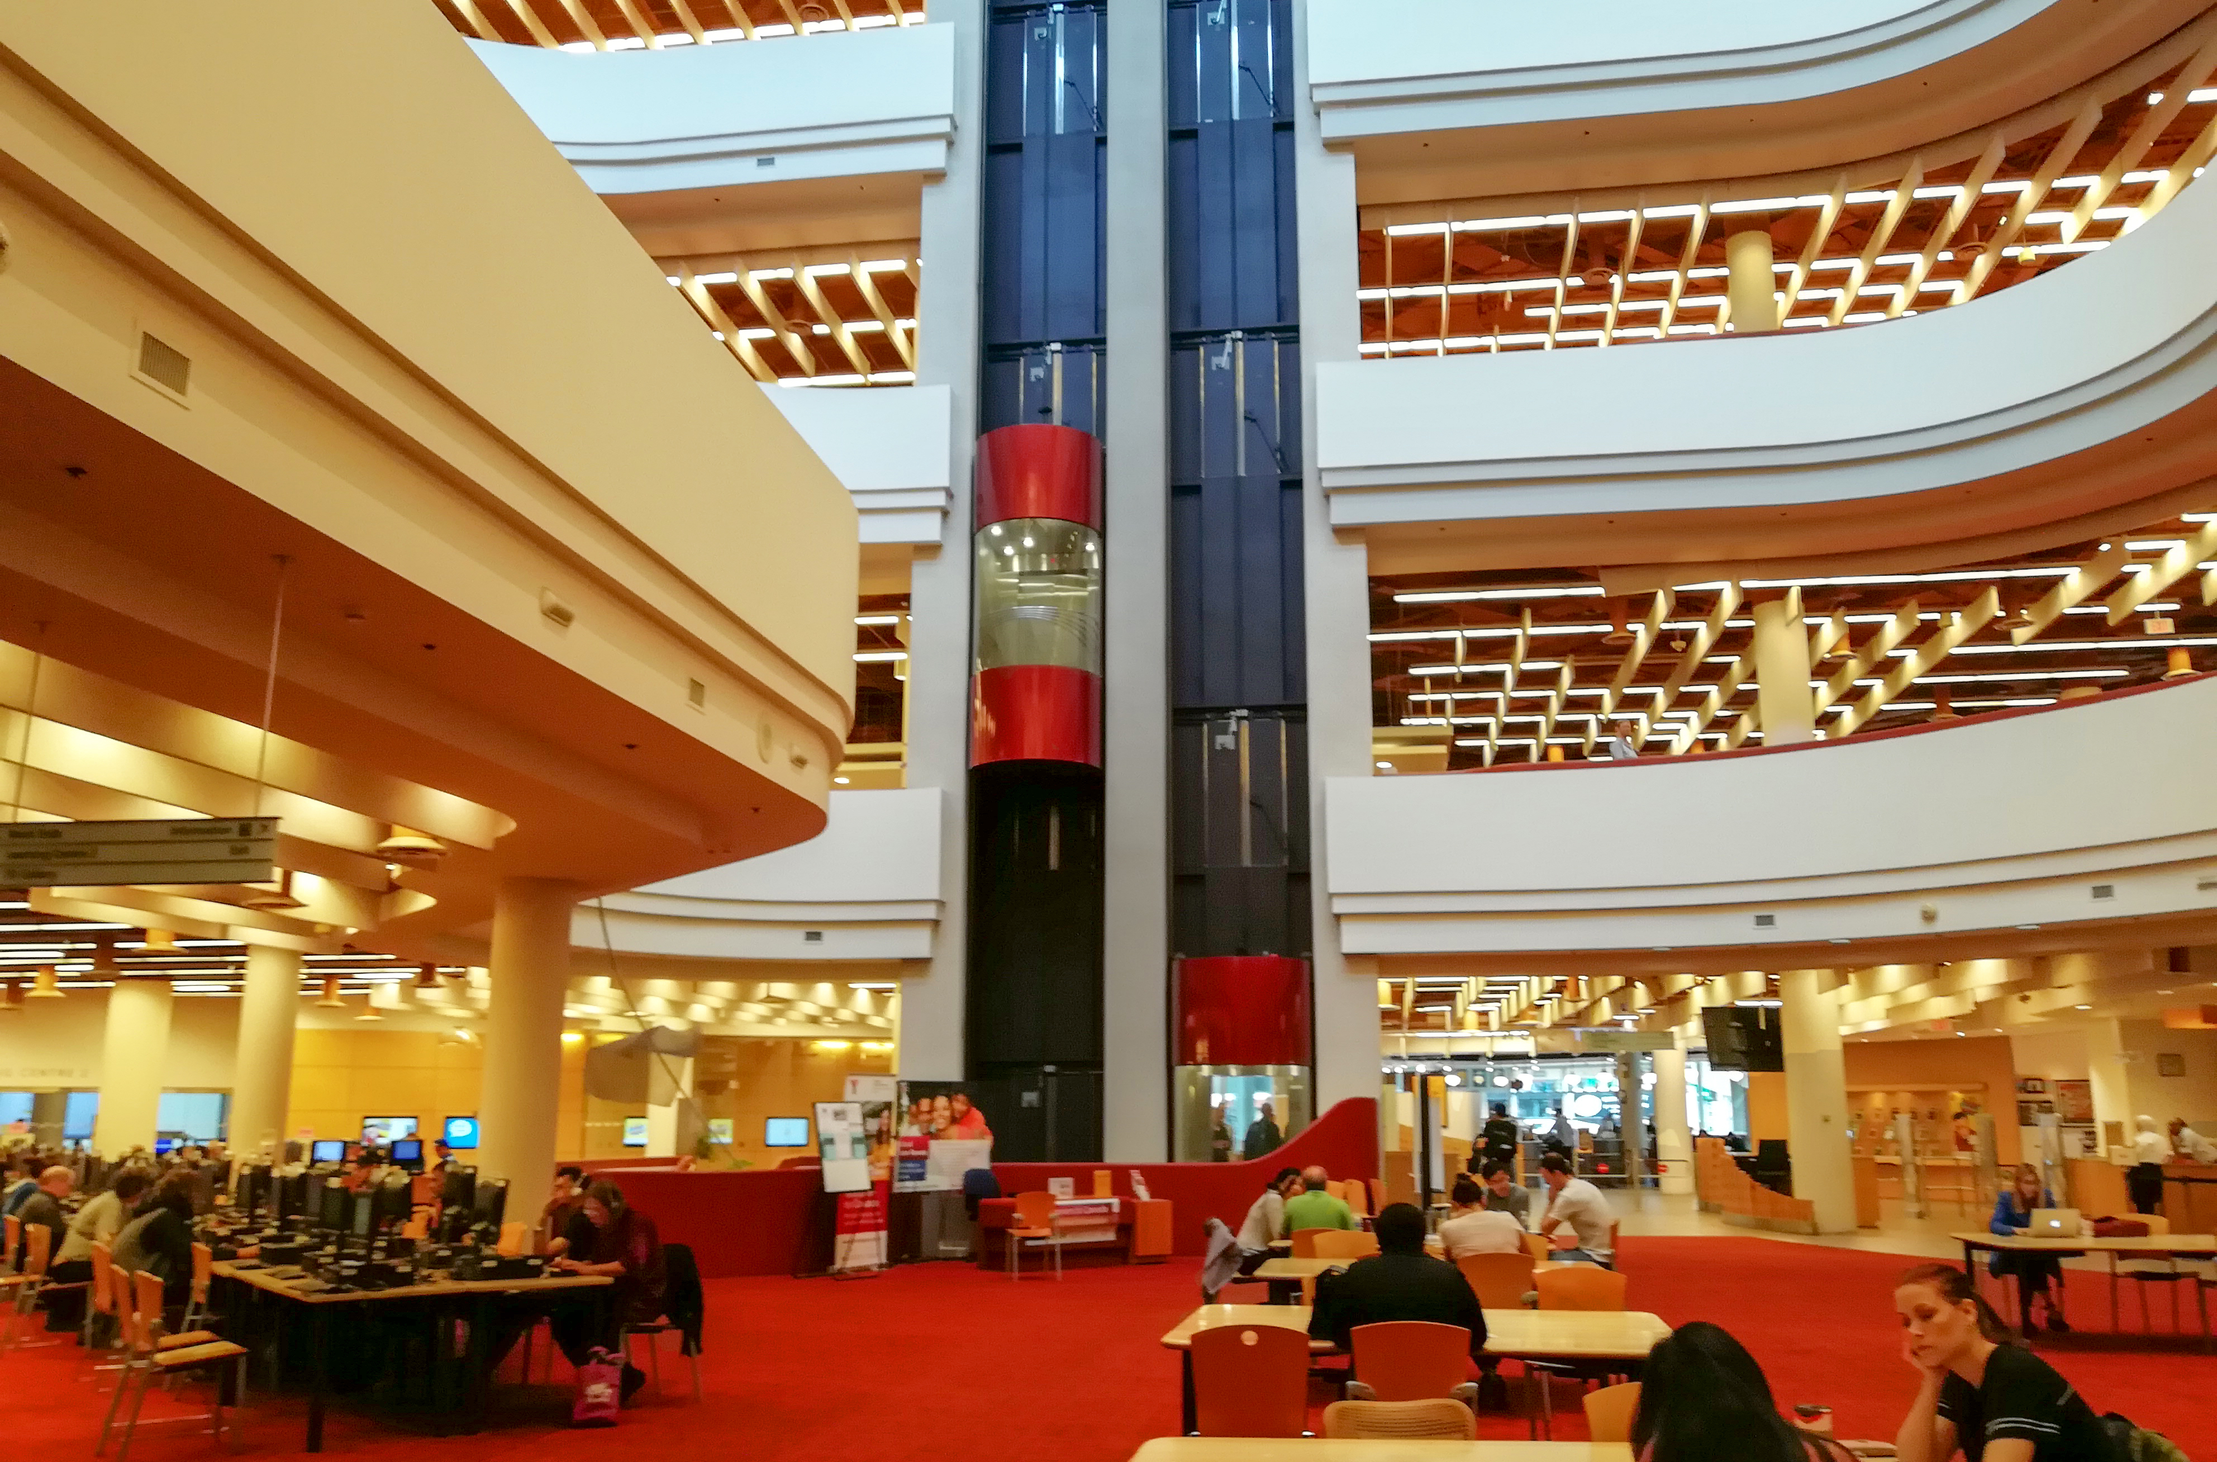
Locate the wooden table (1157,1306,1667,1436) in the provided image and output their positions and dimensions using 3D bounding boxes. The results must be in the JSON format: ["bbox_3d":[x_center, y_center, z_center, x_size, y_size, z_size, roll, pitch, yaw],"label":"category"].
[{"bbox_3d":[1.298,2.872,7.243,2.160,0.715,1.400,-2,-13,9],"label":"wooden table"}]

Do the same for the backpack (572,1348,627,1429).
[{"bbox_3d":[-2.708,3.457,9.161,0.260,0.390,0.150,-2,-13,8],"label":"backpack"}]

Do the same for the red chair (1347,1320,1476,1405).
[{"bbox_3d":[1.194,2.784,6.905,0.530,0.840,0.570,-1,-12,7],"label":"red chair"}]

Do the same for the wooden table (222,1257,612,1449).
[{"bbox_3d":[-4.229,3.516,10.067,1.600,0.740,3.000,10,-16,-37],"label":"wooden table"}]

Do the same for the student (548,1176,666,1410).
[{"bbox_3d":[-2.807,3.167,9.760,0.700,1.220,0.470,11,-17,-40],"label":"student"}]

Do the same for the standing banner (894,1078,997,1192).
[{"bbox_3d":[-1.827,4.490,19.200,1.150,1.250,0.120,7,-14,-29],"label":"standing banner"}]

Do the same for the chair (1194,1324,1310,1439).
[{"bbox_3d":[0.550,2.672,6.579,0.480,0.820,0.540,-2,-13,7],"label":"chair"}]

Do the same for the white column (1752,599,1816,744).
[{"bbox_3d":[9.640,0.074,24.562,0.730,3.850,0.730,0,-12,0],"label":"white column"}]

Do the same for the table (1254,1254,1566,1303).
[{"bbox_3d":[1.898,3.473,9.964,2.060,0.715,1.300,-2,-13,9],"label":"table"}]

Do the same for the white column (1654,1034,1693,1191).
[{"bbox_3d":[12.967,8.797,39.642,0.740,3.500,0.740,-2,-13,8],"label":"white column"}]

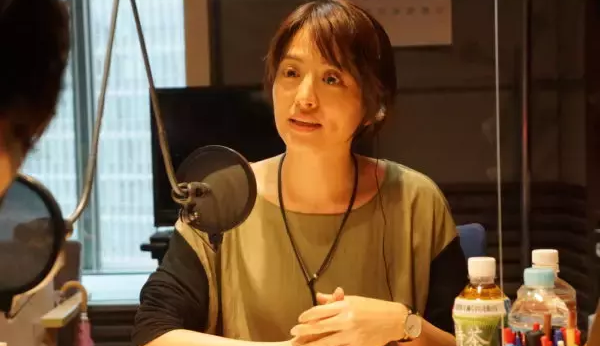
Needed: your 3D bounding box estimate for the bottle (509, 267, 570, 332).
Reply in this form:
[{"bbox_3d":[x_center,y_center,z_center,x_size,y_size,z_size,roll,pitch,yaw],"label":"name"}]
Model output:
[{"bbox_3d":[0.250,0.207,1.423,0.064,0.215,0.064,0,7,10],"label":"bottle"}]

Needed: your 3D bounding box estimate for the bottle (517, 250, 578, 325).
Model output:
[{"bbox_3d":[0.279,0.194,1.548,0.067,0.212,0.067,0,7,10],"label":"bottle"}]

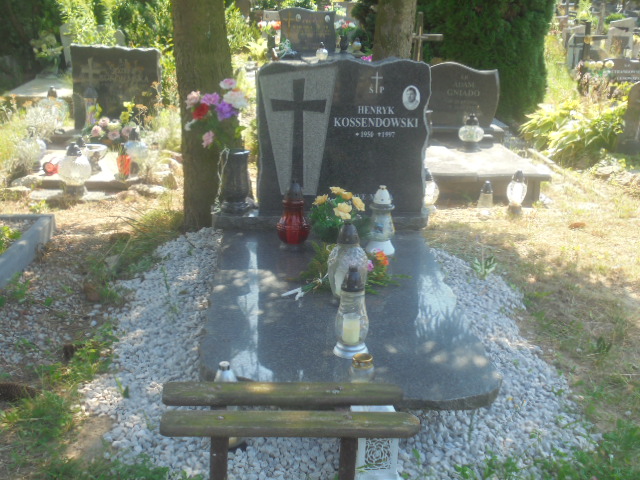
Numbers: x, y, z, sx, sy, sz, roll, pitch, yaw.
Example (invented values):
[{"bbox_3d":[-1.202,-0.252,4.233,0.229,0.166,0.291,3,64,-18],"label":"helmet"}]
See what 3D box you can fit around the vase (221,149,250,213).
[{"bbox_3d":[-0.414,-0.290,3.930,0.150,0.305,0.150,0,16,-5],"label":"vase"}]

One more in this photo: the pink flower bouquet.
[{"bbox_3d":[-0.495,-0.600,3.800,0.306,0.339,0.260,0,18,-3],"label":"pink flower bouquet"}]

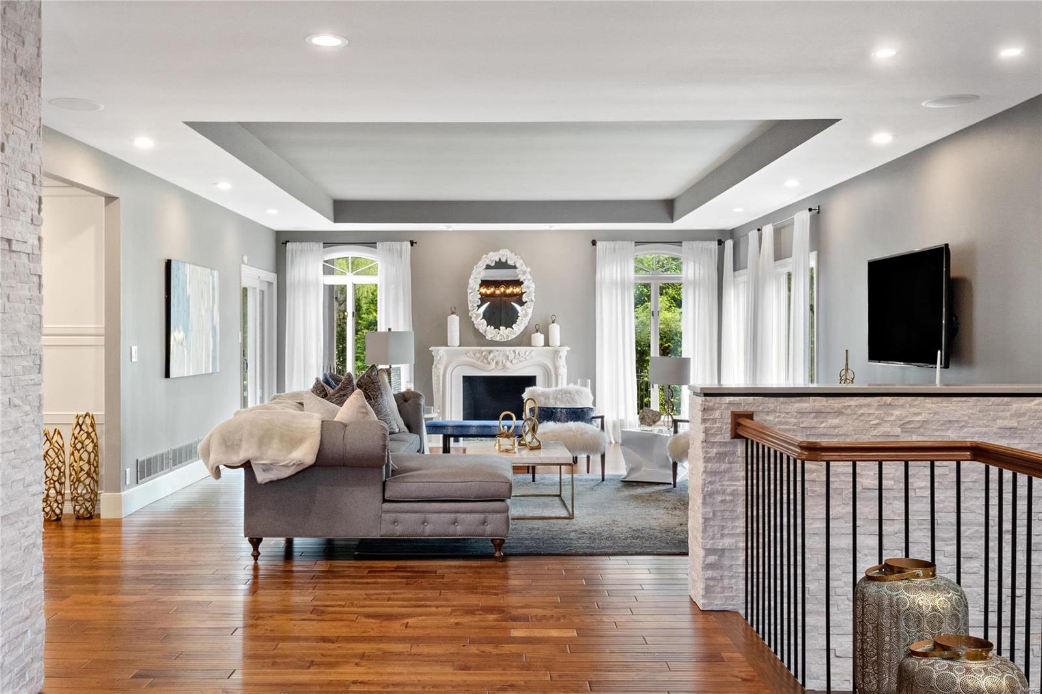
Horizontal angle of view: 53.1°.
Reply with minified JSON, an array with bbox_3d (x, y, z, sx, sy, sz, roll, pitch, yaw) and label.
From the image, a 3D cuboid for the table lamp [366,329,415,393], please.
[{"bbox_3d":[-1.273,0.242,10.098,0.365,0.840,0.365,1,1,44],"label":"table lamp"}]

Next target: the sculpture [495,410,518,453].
[{"bbox_3d":[-0.117,0.677,8.330,0.180,0.325,0.140,0,1,-1],"label":"sculpture"}]

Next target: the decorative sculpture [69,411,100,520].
[{"bbox_3d":[-3.237,0.871,7.720,0.225,0.785,0.225,0,1,-1],"label":"decorative sculpture"}]

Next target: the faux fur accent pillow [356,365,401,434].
[{"bbox_3d":[-1.234,0.450,9.000,0.170,0.530,0.480,-18,-5,18],"label":"faux fur accent pillow"}]

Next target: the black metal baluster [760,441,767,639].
[{"bbox_3d":[1.103,0.889,4.739,0.013,0.893,0.013,0,1,-1],"label":"black metal baluster"}]

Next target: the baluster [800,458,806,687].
[{"bbox_3d":[1.112,0.897,4.101,0.013,0.893,0.013,0,1,-1],"label":"baluster"}]

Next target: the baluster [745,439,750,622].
[{"bbox_3d":[1.098,0.884,5.061,0.013,0.893,0.013,0,1,-1],"label":"baluster"}]

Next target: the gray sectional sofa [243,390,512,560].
[{"bbox_3d":[-0.961,0.860,8.053,1.740,0.860,3.500,0,1,-1],"label":"gray sectional sofa"}]

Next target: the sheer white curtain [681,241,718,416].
[{"bbox_3d":[2.180,-0.052,12.691,0.455,2.467,0.121,0,1,-1],"label":"sheer white curtain"}]

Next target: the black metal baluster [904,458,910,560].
[{"bbox_3d":[1.489,0.883,4.020,0.014,0.890,0.014,0,1,-1],"label":"black metal baluster"}]

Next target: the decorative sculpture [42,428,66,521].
[{"bbox_3d":[-3.442,0.921,7.660,0.200,0.685,0.200,0,1,-1],"label":"decorative sculpture"}]

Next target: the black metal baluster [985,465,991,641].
[{"bbox_3d":[1.796,0.899,4.020,0.013,0.893,0.013,0,1,-1],"label":"black metal baluster"}]

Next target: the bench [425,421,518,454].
[{"bbox_3d":[-0.111,0.988,10.911,1.699,0.435,0.485,0,1,-1],"label":"bench"}]

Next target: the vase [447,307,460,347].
[{"bbox_3d":[-0.812,-0.246,12.590,0.144,0.490,0.144,0,1,0],"label":"vase"}]

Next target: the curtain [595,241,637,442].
[{"bbox_3d":[1.182,-0.062,12.930,0.510,2.490,0.120,0,1,-1],"label":"curtain"}]

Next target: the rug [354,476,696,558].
[{"bbox_3d":[0.406,1.277,8.440,2.960,0.015,3.800,0,1,-1],"label":"rug"}]

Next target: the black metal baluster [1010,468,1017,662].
[{"bbox_3d":[1.731,0.872,3.661,0.016,0.858,0.016,0,1,-1],"label":"black metal baluster"}]

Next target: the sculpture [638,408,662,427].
[{"bbox_3d":[1.199,0.651,9.657,0.212,0.177,0.172,0,1,-1],"label":"sculpture"}]

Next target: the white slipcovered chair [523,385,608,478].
[{"bbox_3d":[0.411,0.803,9.830,0.720,0.860,0.750,0,1,-7],"label":"white slipcovered chair"}]

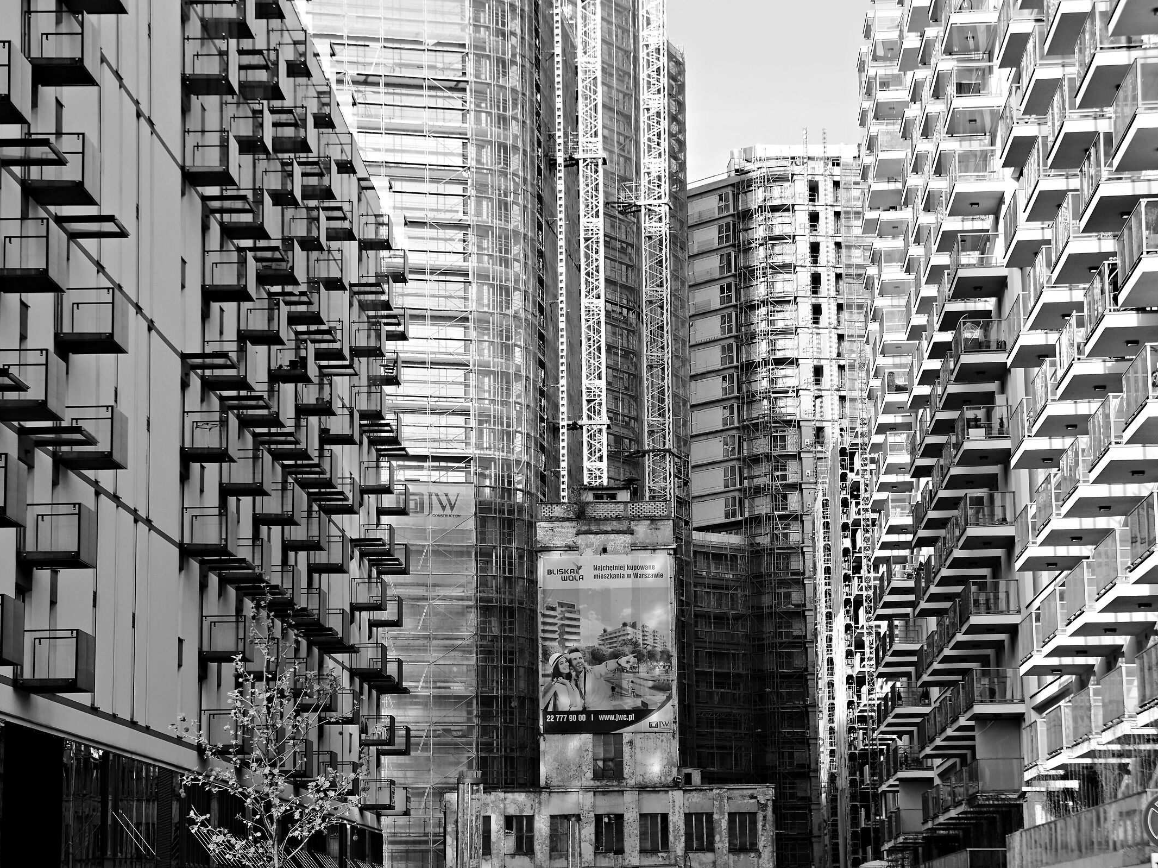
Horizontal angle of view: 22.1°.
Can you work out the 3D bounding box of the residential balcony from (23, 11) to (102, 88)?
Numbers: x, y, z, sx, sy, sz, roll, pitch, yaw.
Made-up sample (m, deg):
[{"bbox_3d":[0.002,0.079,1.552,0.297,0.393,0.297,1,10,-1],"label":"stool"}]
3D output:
[{"bbox_3d":[-11.911,-8.856,68.382,1.407,1.264,1.828,-1,-9,2],"label":"residential balcony"}]

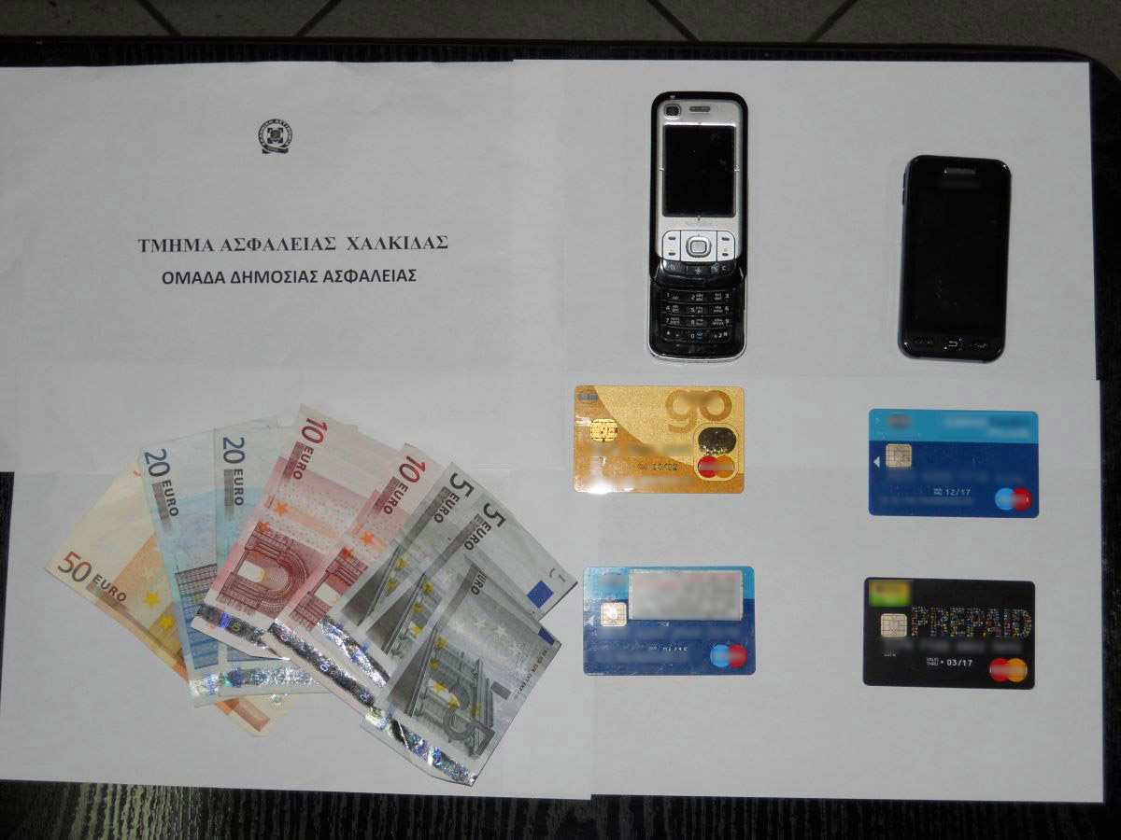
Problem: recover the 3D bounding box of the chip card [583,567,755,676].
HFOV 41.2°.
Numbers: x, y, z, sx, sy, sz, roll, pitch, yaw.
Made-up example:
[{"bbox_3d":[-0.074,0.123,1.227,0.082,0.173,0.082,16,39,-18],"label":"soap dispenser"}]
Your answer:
[{"bbox_3d":[0.054,0.100,0.744,0.086,0.001,0.054,0,86,0],"label":"chip card"}]

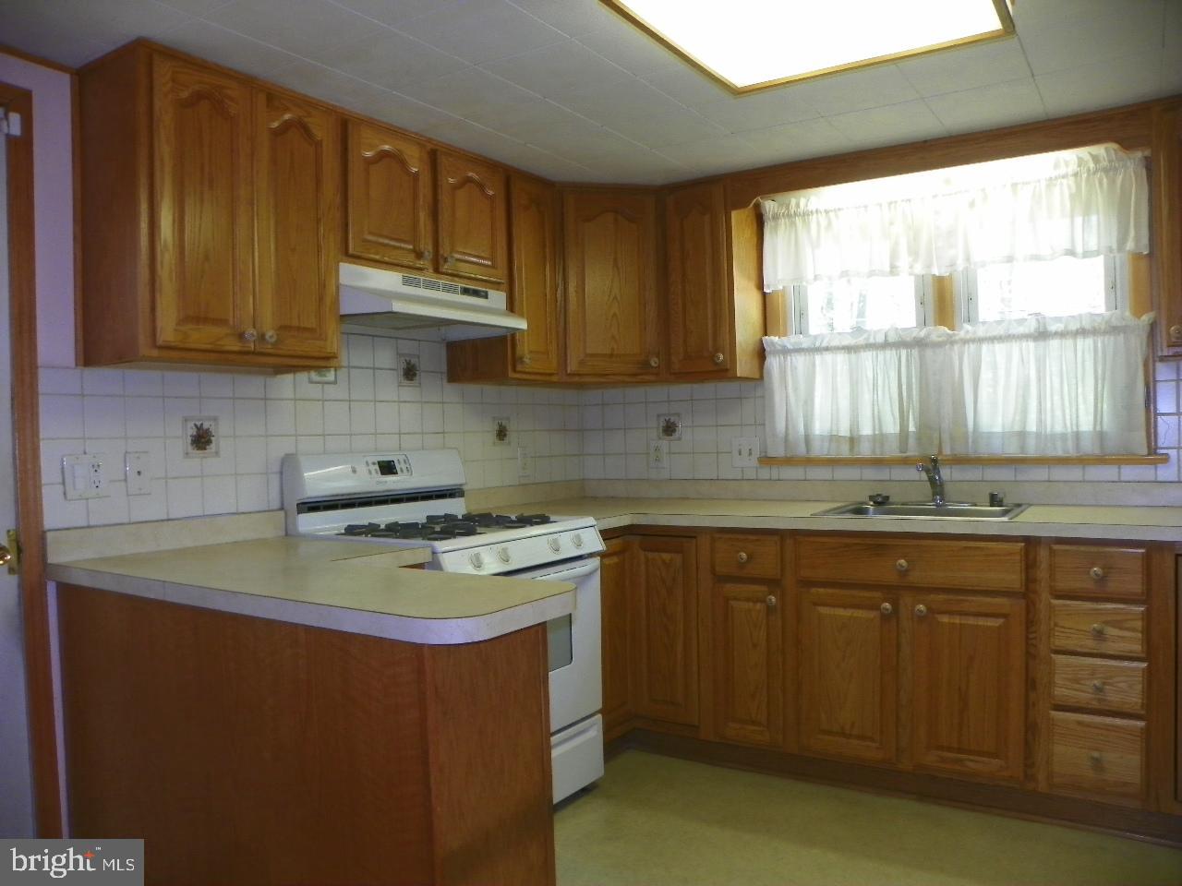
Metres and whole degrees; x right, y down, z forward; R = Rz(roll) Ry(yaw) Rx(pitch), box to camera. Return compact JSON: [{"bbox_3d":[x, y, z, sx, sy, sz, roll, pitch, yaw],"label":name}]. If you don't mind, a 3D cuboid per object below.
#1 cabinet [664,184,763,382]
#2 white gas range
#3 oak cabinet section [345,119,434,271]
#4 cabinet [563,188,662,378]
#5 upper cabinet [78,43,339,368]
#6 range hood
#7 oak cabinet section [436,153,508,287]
[{"bbox_3d":[0.476,-0.630,3.526,0.309,0.765,0.317,-1,1,34],"label":"cabinet"},{"bbox_3d":[-0.432,0.598,2.818,0.683,1.161,0.766,-1,1,34],"label":"white gas range"},{"bbox_3d":[-0.731,-0.741,2.774,0.312,0.433,0.372,-1,1,34],"label":"oak cabinet section"},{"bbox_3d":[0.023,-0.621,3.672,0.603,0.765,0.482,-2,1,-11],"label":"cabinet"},{"bbox_3d":[-0.993,-0.572,2.352,0.317,0.765,0.606,-1,1,34],"label":"upper cabinet"},{"bbox_3d":[-0.569,-0.450,2.881,0.437,0.157,0.766,-1,1,34],"label":"range hood"},{"bbox_3d":[-0.525,-0.752,3.082,0.312,0.433,0.378,-1,1,34],"label":"oak cabinet section"}]

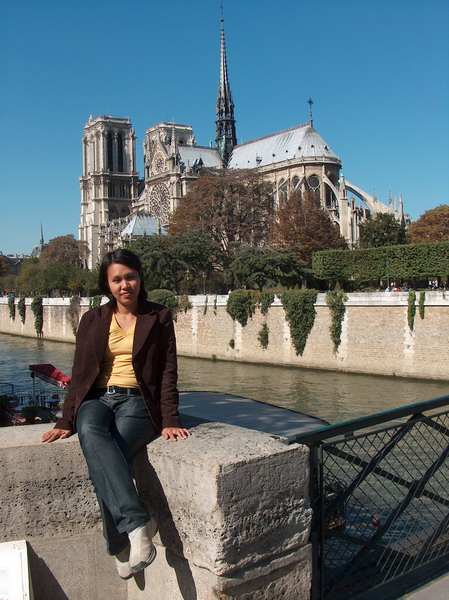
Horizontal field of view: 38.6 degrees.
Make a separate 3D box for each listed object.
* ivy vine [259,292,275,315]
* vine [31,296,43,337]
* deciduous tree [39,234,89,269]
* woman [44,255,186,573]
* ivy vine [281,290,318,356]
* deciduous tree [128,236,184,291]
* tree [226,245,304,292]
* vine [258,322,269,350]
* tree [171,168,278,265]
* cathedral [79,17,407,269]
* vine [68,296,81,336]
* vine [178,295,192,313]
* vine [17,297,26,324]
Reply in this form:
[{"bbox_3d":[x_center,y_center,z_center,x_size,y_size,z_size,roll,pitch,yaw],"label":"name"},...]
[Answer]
[{"bbox_3d":[5.080,0.302,77.500,0.600,2.900,2.100,0,0,-42],"label":"ivy vine"},{"bbox_3d":[-41.835,3.626,142.559,1.000,8.760,3.750,-3,2,-36],"label":"vine"},{"bbox_3d":[-44.722,-9.028,178.000,14.000,18.500,13.500,0,0,0],"label":"deciduous tree"},{"bbox_3d":[-0.473,0.419,2.710,0.650,1.300,0.640,0,0,3],"label":"woman"},{"bbox_3d":[9.330,2.870,80.114,0.800,8.013,5.226,-3,2,-42],"label":"ivy vine"},{"bbox_3d":[-12.562,-5.653,115.000,10.800,11.800,10.500,0,0,0],"label":"deciduous tree"},{"bbox_3d":[6.480,-4.398,104.110,12.659,8.578,12.659,-2,1,0],"label":"tree"},{"bbox_3d":[4.717,4.414,77.500,0.400,3.400,1.300,0,0,-42],"label":"vine"},{"bbox_3d":[-0.141,-12.816,123.320,20.346,24.873,20.346,-2,1,0],"label":"tree"},{"bbox_3d":[-0.155,-49.393,208.028,48.000,96.000,129.000,-3,2,-35],"label":"cathedral"},{"bbox_3d":[-29.597,3.221,126.403,0.800,7.780,3.047,-3,2,-38],"label":"vine"},{"bbox_3d":[-5.942,0.529,97.479,0.500,2.689,2.699,-3,2,-41],"label":"vine"},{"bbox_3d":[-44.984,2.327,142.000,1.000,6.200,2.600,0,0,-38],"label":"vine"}]

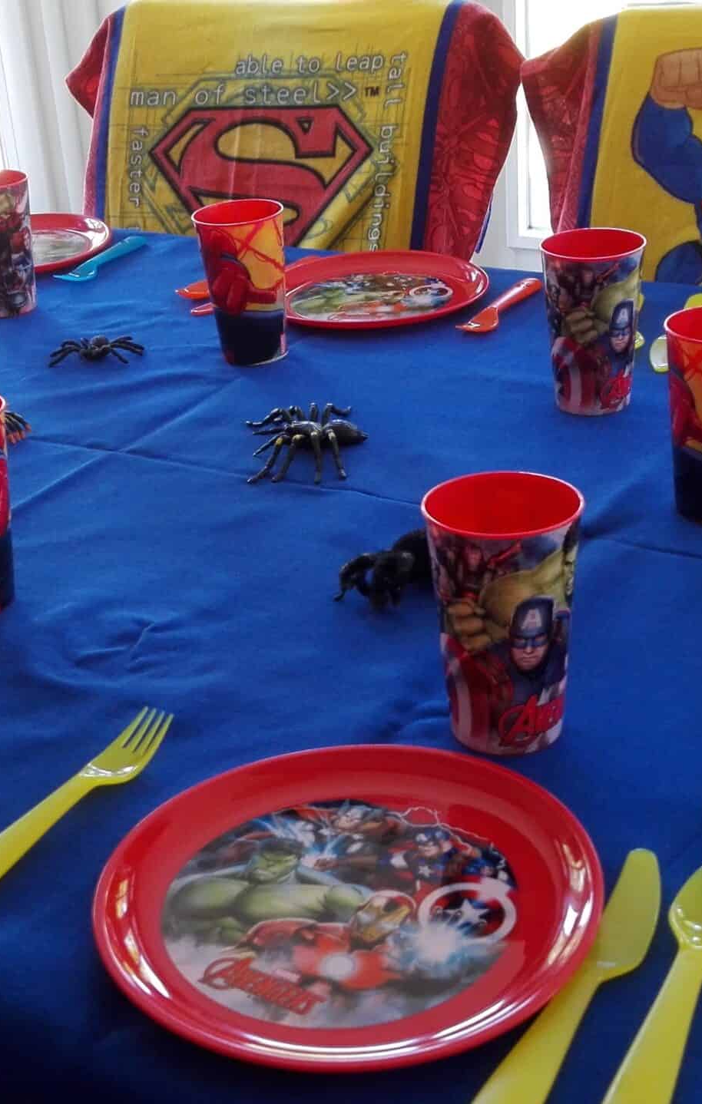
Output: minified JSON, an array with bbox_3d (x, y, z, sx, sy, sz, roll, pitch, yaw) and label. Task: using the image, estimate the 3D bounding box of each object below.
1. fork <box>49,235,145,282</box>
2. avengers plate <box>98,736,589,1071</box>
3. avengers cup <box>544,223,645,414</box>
[{"bbox_3d":[-0.273,-0.322,1.546,0.029,0.018,0.168,11,31,26],"label":"fork"},{"bbox_3d":[-0.001,0.148,0.603,0.212,0.018,0.212,-3,28,2],"label":"avengers plate"},{"bbox_3d":[0.184,-0.172,1.076,0.078,0.127,0.078,-3,27,1],"label":"avengers cup"}]

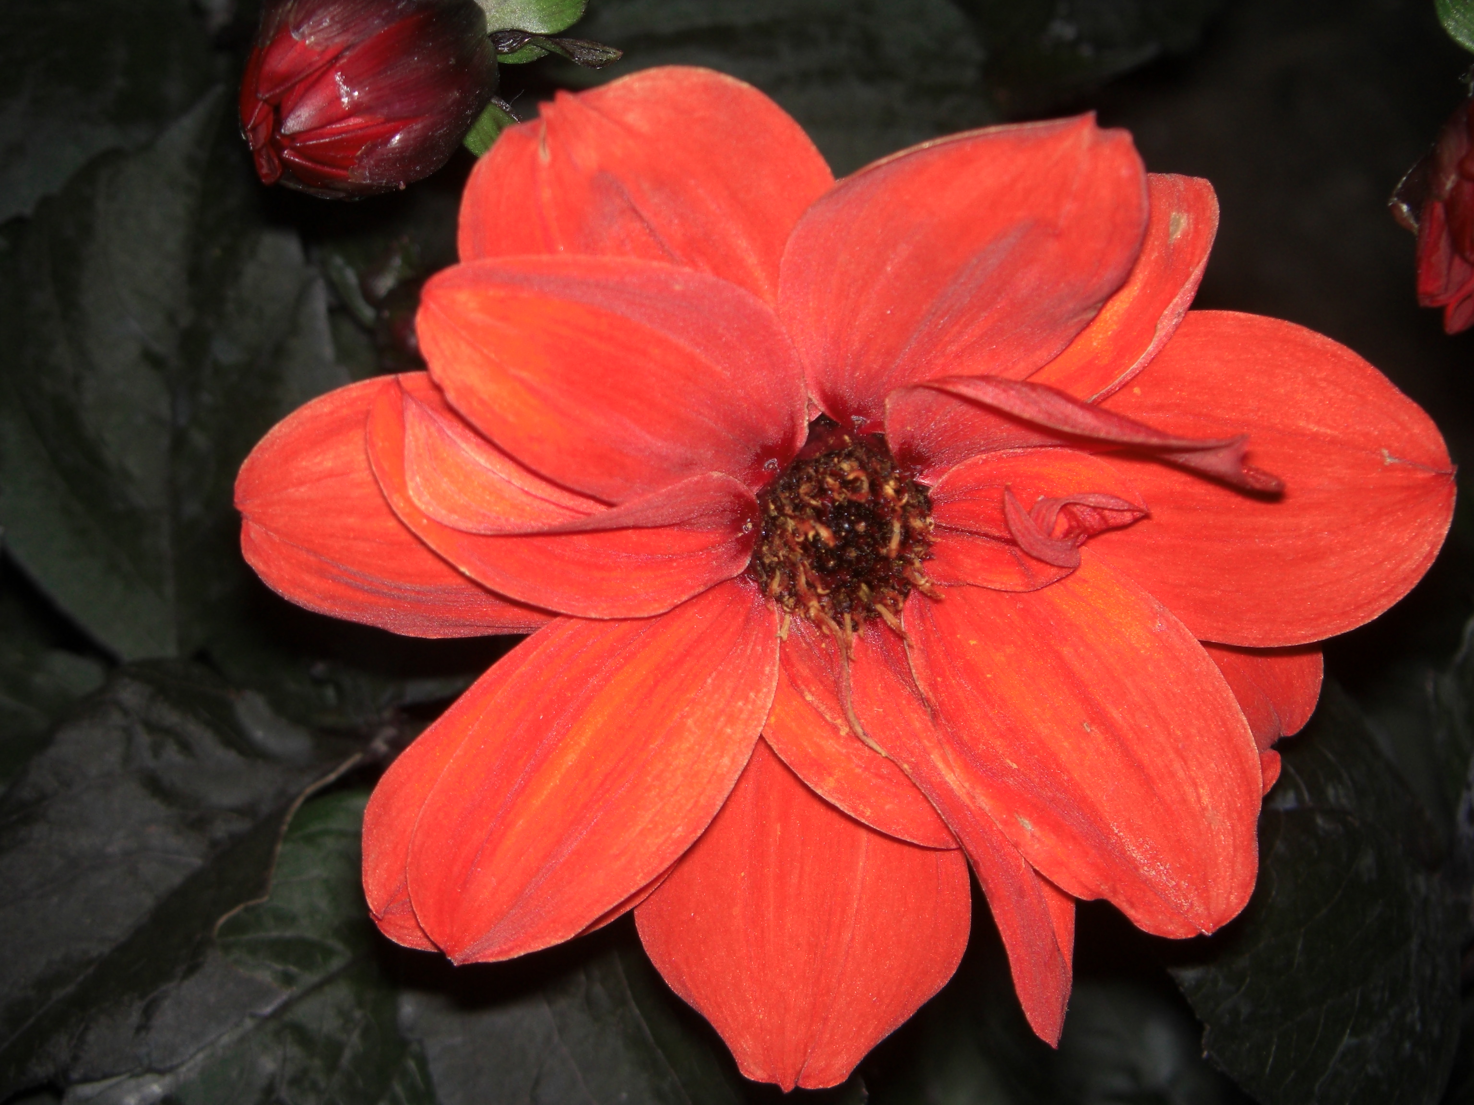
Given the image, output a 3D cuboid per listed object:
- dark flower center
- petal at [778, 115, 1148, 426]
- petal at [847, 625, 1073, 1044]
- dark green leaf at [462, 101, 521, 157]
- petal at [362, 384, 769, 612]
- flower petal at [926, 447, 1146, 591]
[{"bbox_3d":[0.010,-0.002,0.373,0.018,0.018,0.010,0,9,0],"label":"dark flower center"},{"bbox_3d":[0.021,-0.026,0.366,0.025,0.037,0.010,37,22,-6],"label":"petal"},{"bbox_3d":[0.021,0.026,0.376,0.011,0.041,0.011,-26,7,4],"label":"petal"},{"bbox_3d":[-0.023,-0.041,0.392,0.005,0.003,0.007,43,71,12],"label":"dark green leaf"},{"bbox_3d":[-0.016,-0.005,0.371,0.036,0.017,0.012,14,7,-7],"label":"petal"},{"bbox_3d":[0.027,-0.003,0.371,0.020,0.013,0.010,0,6,11],"label":"flower petal"}]

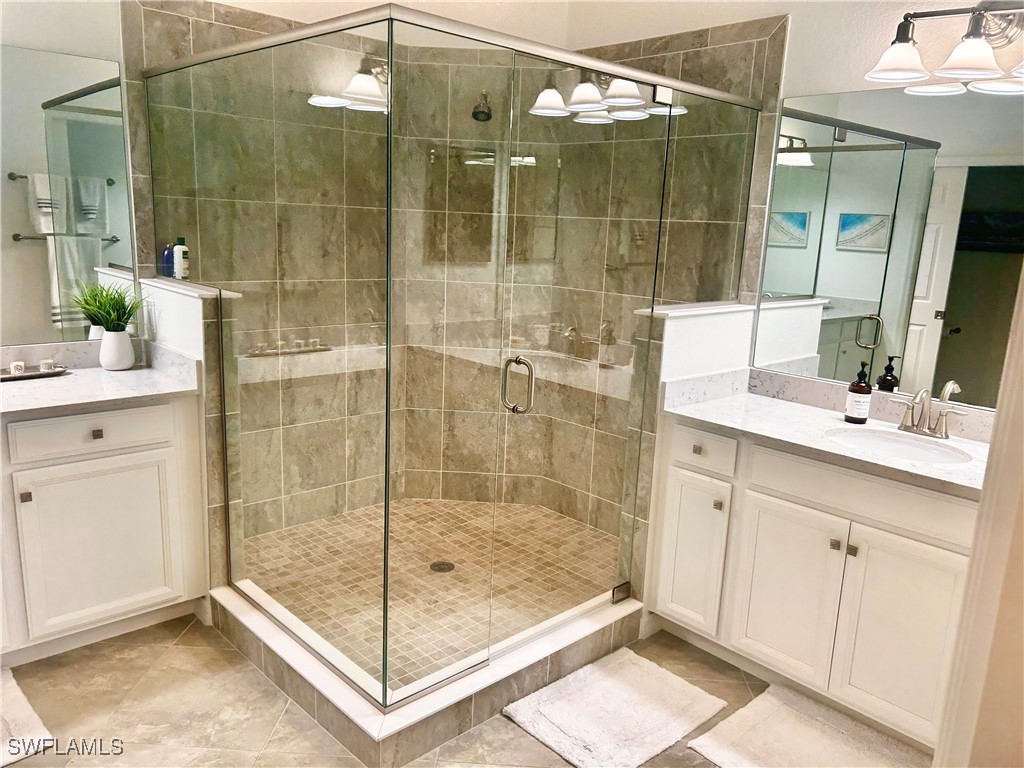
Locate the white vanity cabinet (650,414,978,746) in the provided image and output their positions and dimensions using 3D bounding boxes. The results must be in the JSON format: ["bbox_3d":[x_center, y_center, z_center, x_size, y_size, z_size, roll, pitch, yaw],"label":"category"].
[{"bbox_3d":[1.082,0.606,2.634,0.552,0.847,1.028,-9,16,-42],"label":"white vanity cabinet"}]

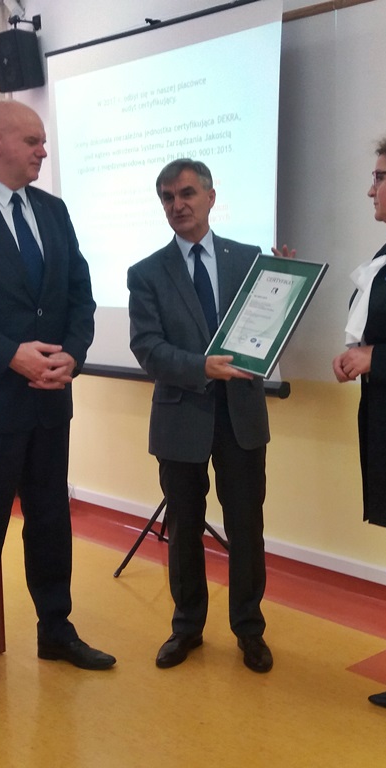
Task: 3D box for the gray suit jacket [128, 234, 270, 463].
[{"bbox_3d":[0.033,-0.130,2.779,0.520,0.750,0.370,-1,8,2],"label":"gray suit jacket"}]

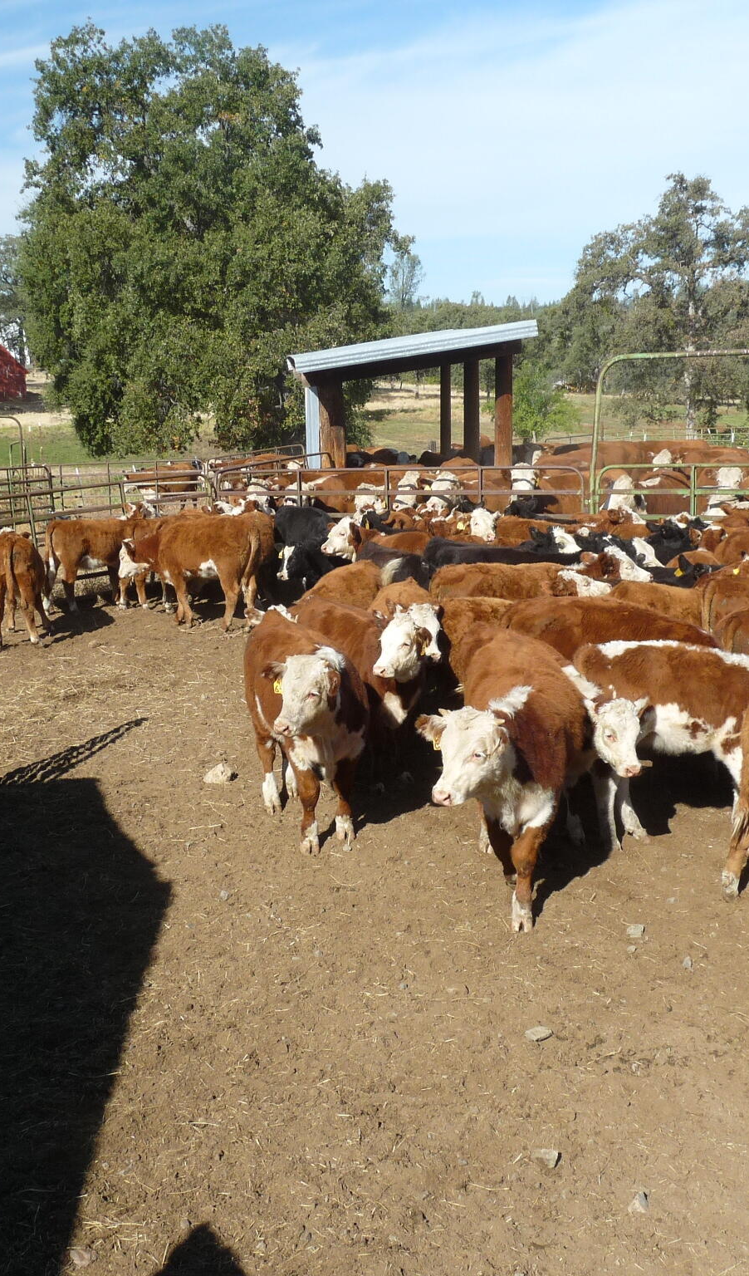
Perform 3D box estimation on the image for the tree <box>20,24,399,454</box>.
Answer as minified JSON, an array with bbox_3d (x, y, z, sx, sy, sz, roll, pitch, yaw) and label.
[{"bbox_3d":[-5.500,-13.132,44.285,12.400,13.600,11.800,0,11,0],"label":"tree"}]

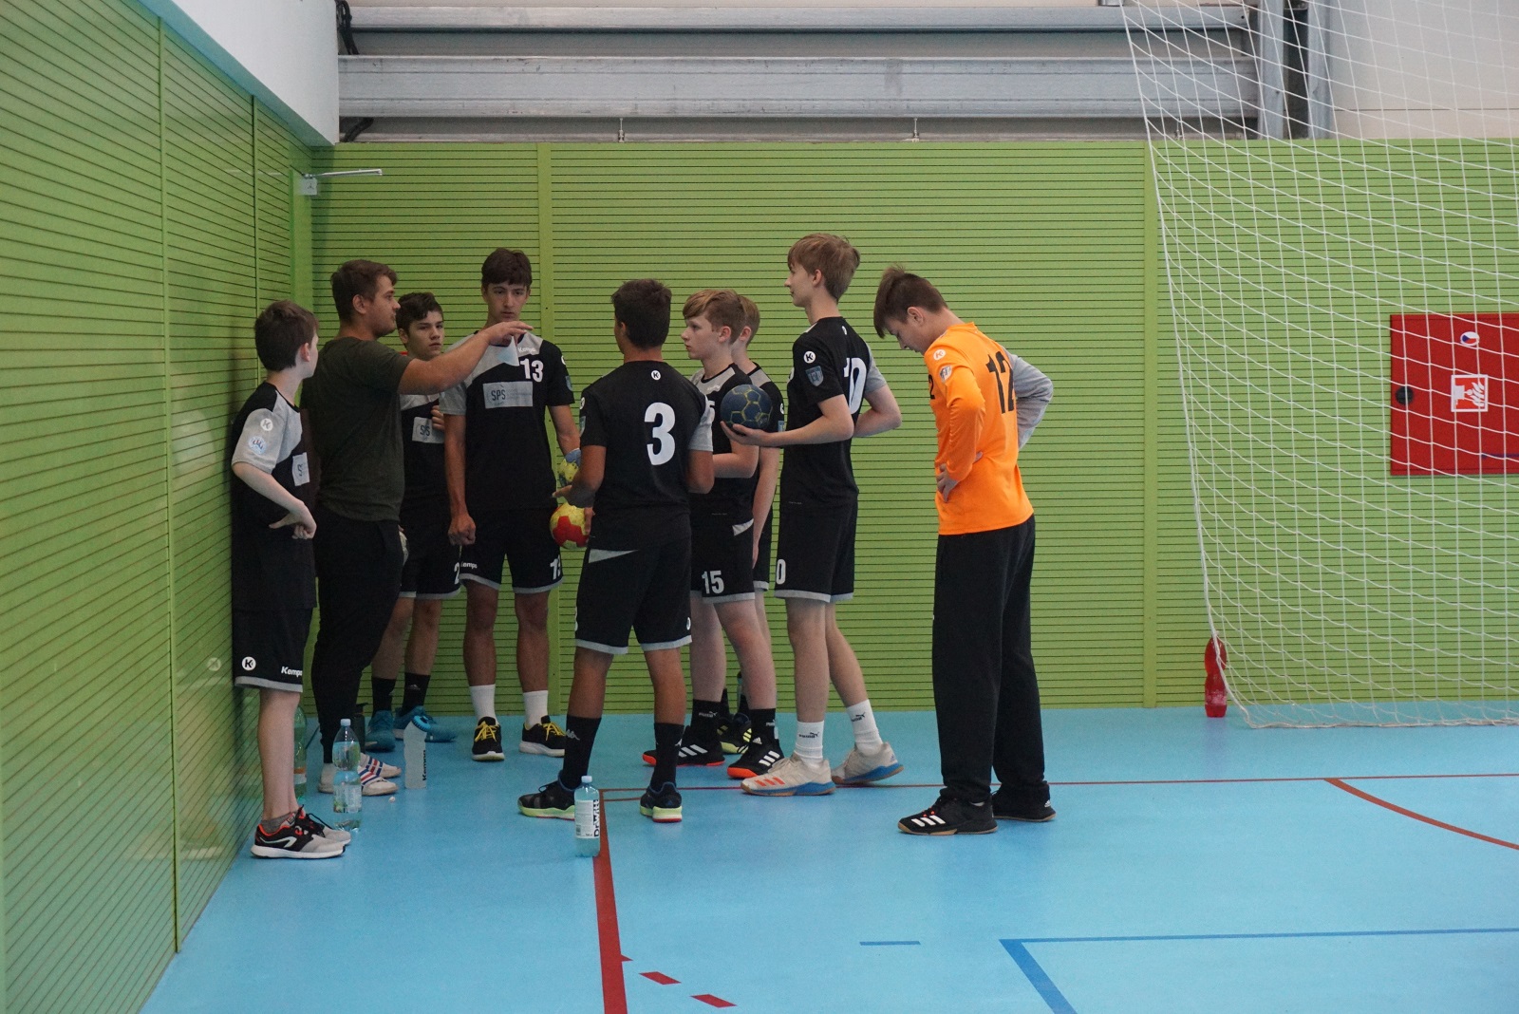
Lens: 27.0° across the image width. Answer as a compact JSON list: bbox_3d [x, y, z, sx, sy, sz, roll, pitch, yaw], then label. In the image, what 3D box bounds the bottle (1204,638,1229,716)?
[{"bbox_3d":[1.820,0.665,12.611,0.089,0.340,0.089,0,3,8],"label":"bottle"}]

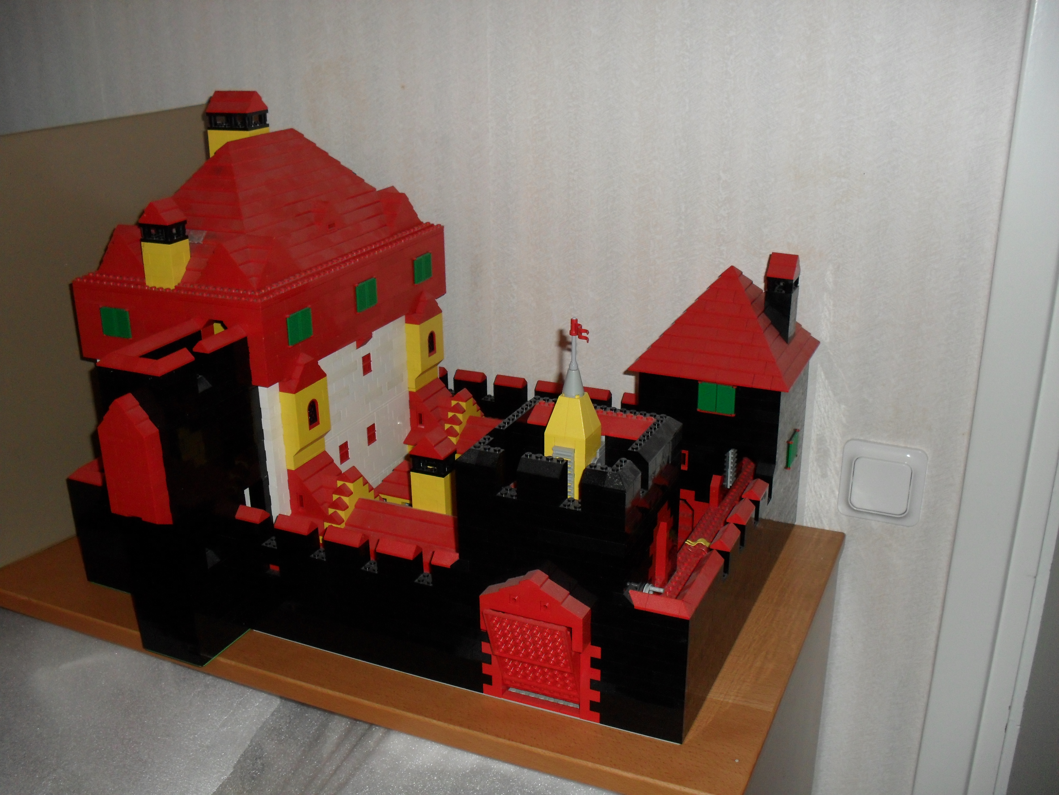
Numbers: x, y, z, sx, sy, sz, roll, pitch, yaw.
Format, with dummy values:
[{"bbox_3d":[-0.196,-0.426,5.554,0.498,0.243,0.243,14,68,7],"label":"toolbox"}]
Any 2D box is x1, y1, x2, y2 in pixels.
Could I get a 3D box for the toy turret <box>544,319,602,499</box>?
[{"bbox_3d":[0.033,0.008,0.785,0.033,0.136,0.033,8,22,23],"label":"toy turret"}]

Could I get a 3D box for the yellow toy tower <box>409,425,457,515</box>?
[{"bbox_3d":[-0.077,0.061,0.877,0.032,0.075,0.024,8,22,23],"label":"yellow toy tower"}]

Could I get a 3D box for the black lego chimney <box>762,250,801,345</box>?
[{"bbox_3d":[0.229,-0.093,0.970,0.024,0.079,0.032,8,22,23],"label":"black lego chimney"}]

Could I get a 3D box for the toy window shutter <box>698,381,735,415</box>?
[{"bbox_3d":[0.163,0.002,0.941,0.033,0.027,0.004,8,22,23],"label":"toy window shutter"}]

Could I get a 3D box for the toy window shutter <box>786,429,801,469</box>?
[{"bbox_3d":[0.248,0.049,1.006,0.004,0.028,0.032,8,22,23],"label":"toy window shutter"}]

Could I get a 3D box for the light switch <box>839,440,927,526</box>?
[{"bbox_3d":[0.340,0.082,1.032,0.079,0.080,0.012,8,22,23],"label":"light switch"}]

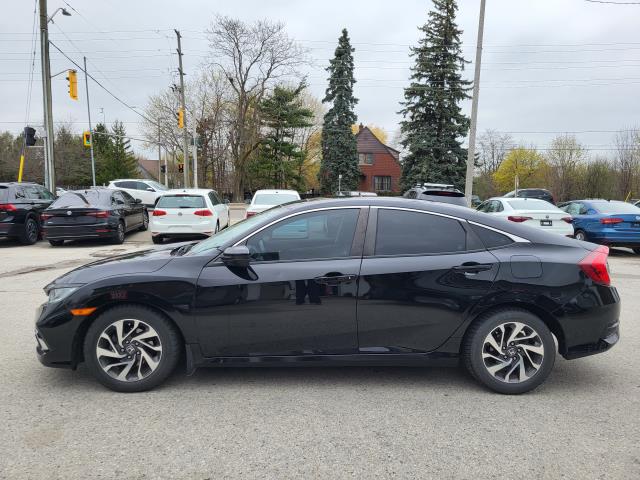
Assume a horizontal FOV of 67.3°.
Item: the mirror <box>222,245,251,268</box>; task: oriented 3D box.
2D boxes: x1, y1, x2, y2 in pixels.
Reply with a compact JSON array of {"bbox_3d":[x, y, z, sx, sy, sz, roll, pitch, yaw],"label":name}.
[{"bbox_3d":[-0.560,0.111,3.242,0.150,0.150,0.220,1,5,-2],"label":"mirror"}]

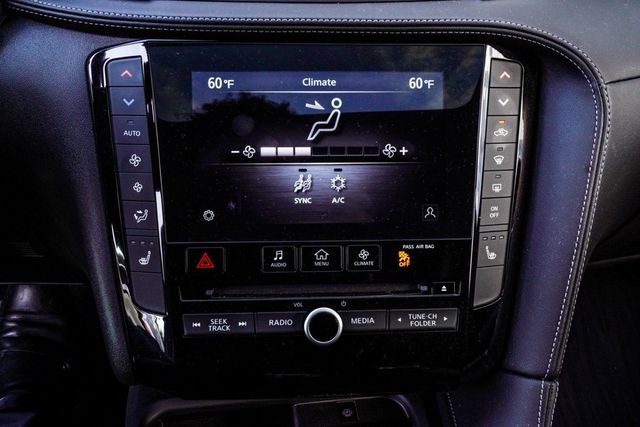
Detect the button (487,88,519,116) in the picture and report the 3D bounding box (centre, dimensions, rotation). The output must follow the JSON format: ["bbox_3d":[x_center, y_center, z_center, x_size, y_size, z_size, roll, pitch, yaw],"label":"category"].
[{"bbox_3d":[0.114,-0.069,0.400,0.019,0.016,0.006,1,6,-6],"label":"button"}]

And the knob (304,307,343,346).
[{"bbox_3d":[0.002,0.068,0.395,0.023,0.023,0.014,-1,6,-5],"label":"knob"}]

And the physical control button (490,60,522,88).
[{"bbox_3d":[0.115,-0.086,0.398,0.018,0.017,0.006,1,6,-6],"label":"physical control button"}]

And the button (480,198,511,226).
[{"bbox_3d":[0.110,-0.001,0.406,0.019,0.016,0.006,1,6,-6],"label":"button"}]

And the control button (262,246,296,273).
[{"bbox_3d":[-0.025,0.028,0.396,0.021,0.016,0.005,-1,6,-5],"label":"control button"}]

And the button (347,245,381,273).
[{"bbox_3d":[0.027,0.028,0.401,0.022,0.016,0.005,-1,6,-5],"label":"button"}]

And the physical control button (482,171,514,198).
[{"bbox_3d":[0.111,-0.019,0.405,0.019,0.016,0.006,1,6,-6],"label":"physical control button"}]

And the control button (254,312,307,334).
[{"bbox_3d":[-0.024,0.068,0.399,0.032,0.013,0.007,-1,6,-5],"label":"control button"}]

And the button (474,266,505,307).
[{"bbox_3d":[0.107,0.046,0.411,0.018,0.025,0.006,2,6,-6],"label":"button"}]

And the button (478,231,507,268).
[{"bbox_3d":[0.109,0.022,0.409,0.018,0.022,0.006,1,6,-6],"label":"button"}]

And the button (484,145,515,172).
[{"bbox_3d":[0.112,-0.036,0.403,0.019,0.016,0.006,1,6,-6],"label":"button"}]

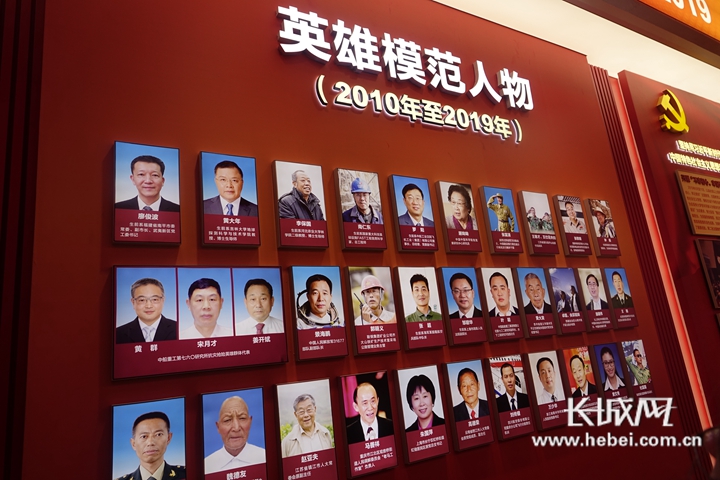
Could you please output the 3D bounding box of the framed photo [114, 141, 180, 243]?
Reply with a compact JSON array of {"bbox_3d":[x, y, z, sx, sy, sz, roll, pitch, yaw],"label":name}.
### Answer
[{"bbox_3d":[-1.204,-0.260,2.733,0.339,0.580,0.048,2,-16,-30],"label":"framed photo"}]

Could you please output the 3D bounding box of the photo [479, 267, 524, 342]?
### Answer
[{"bbox_3d":[0.969,0.436,3.292,0.286,0.490,0.036,2,-16,-30],"label":"photo"}]

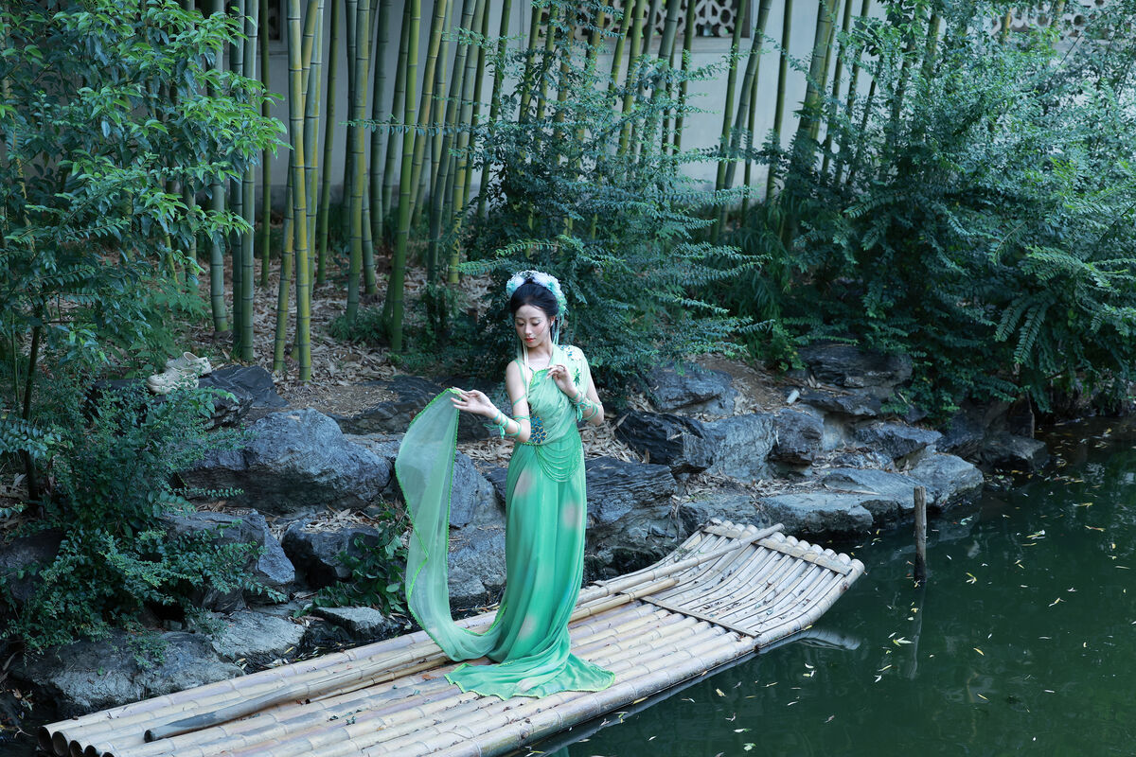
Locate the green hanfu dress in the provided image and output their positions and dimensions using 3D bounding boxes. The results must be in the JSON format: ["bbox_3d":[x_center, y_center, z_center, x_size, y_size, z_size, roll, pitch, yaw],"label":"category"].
[{"bbox_3d":[-0.250,0.550,8.970,0.920,1.340,0.640,3,12,15],"label":"green hanfu dress"}]

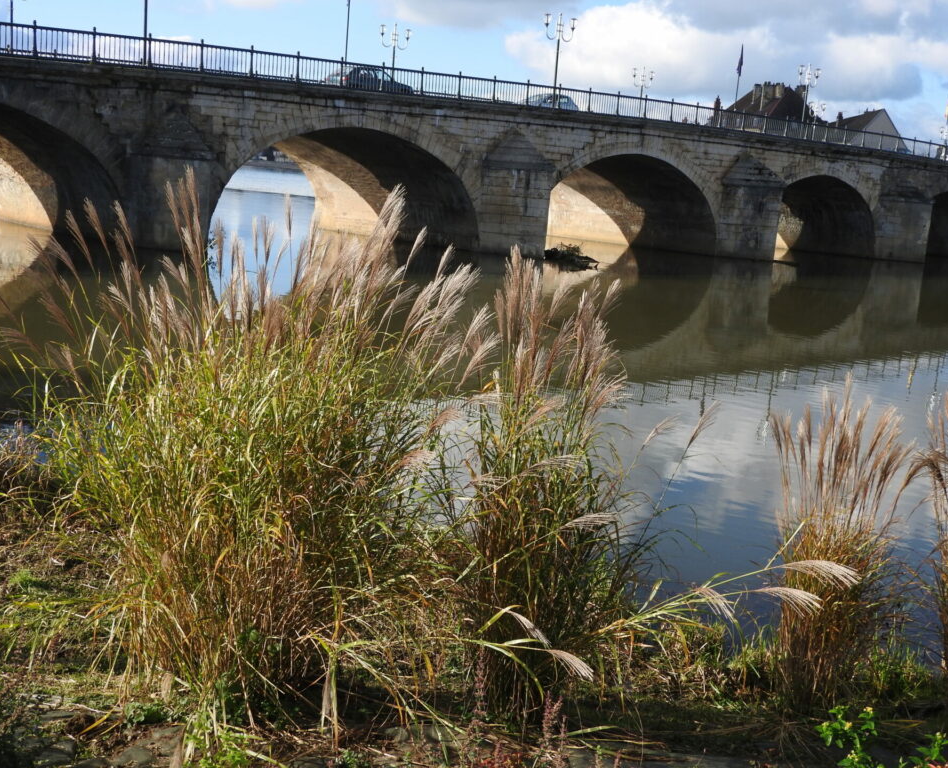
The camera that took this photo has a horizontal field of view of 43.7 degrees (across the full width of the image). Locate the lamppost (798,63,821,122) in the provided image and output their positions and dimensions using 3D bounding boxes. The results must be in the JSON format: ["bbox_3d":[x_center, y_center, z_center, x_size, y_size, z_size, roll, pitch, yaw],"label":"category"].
[{"bbox_3d":[19.427,-16.517,69.351,2.065,4.427,0.380,-5,13,-41],"label":"lamppost"}]

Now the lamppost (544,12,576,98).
[{"bbox_3d":[3.958,-15.190,55.788,2.065,4.375,0.380,-5,13,-41],"label":"lamppost"}]

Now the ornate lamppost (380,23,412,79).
[{"bbox_3d":[-4.361,-17.357,64.522,2.065,4.422,0.380,-5,13,-41],"label":"ornate lamppost"}]

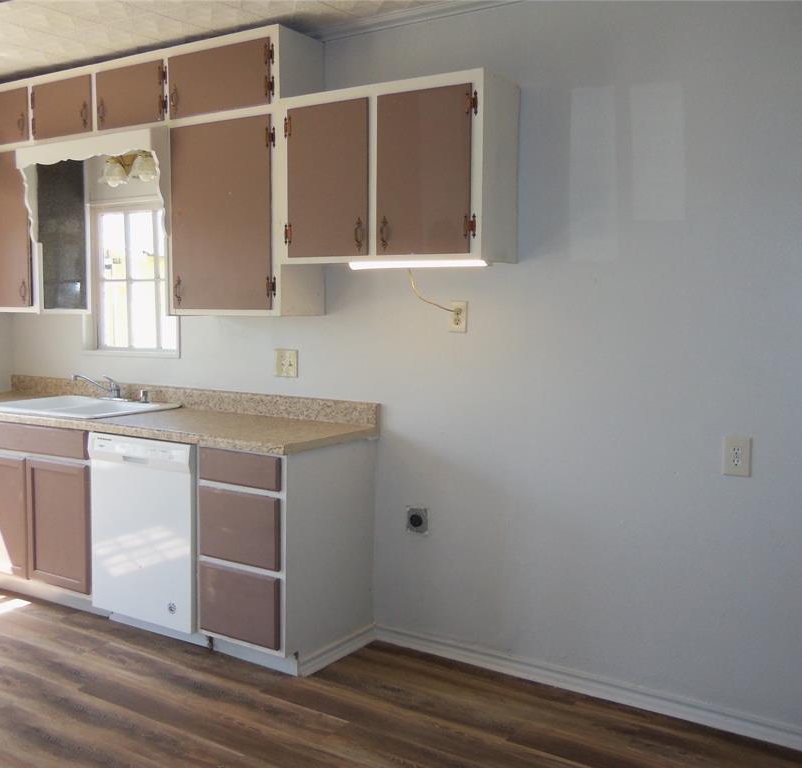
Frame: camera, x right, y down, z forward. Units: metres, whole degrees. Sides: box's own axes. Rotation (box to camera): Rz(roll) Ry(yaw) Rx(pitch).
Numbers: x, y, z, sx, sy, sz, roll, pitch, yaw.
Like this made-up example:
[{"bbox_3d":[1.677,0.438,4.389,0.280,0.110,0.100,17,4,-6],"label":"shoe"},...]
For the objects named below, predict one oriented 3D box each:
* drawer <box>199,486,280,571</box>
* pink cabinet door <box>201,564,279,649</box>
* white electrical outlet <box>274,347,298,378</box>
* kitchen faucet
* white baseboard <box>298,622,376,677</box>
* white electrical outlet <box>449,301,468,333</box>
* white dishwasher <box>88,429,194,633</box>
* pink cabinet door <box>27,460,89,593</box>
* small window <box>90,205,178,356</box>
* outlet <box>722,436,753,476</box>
[{"bbox_3d":[-0.606,0.537,3.105,0.383,0.268,0.020,3,6,31],"label":"drawer"},{"bbox_3d":[-0.623,0.851,3.191,0.389,0.268,0.023,4,5,32],"label":"pink cabinet door"},{"bbox_3d":[-0.512,-0.092,3.696,0.130,0.121,0.010,3,6,31],"label":"white electrical outlet"},{"bbox_3d":[-1.529,0.015,4.176,0.056,0.126,0.271,4,5,32],"label":"kitchen faucet"},{"bbox_3d":[-0.248,1.083,3.379,0.015,0.071,0.512,4,5,32],"label":"white baseboard"},{"bbox_3d":[0.224,-0.261,3.230,0.077,0.119,0.010,3,6,31],"label":"white electrical outlet"},{"bbox_3d":[-0.933,0.597,3.687,0.604,0.780,0.588,4,5,32],"label":"white dishwasher"},{"bbox_3d":[-1.554,0.647,3.759,0.408,0.564,0.023,4,5,32],"label":"pink cabinet door"},{"bbox_3d":[-1.337,-0.538,4.205,0.599,0.737,0.072,3,6,31],"label":"small window"},{"bbox_3d":[1.104,0.241,2.726,0.092,0.126,0.010,3,6,31],"label":"outlet"}]

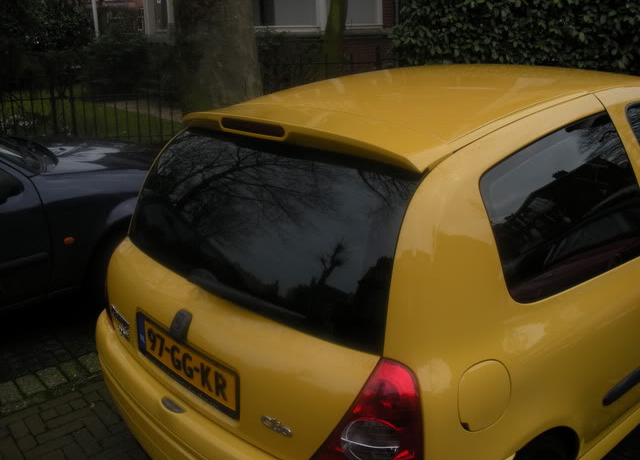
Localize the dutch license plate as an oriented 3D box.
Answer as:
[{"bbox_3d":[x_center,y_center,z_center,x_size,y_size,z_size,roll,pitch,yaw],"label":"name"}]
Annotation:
[{"bbox_3d":[-0.403,0.382,1.938,0.020,0.116,0.525,-11,21,-42],"label":"dutch license plate"}]

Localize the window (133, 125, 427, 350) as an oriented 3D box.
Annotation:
[{"bbox_3d":[-0.227,-0.040,1.978,1.230,0.500,0.110,18,-6,44],"label":"window"}]

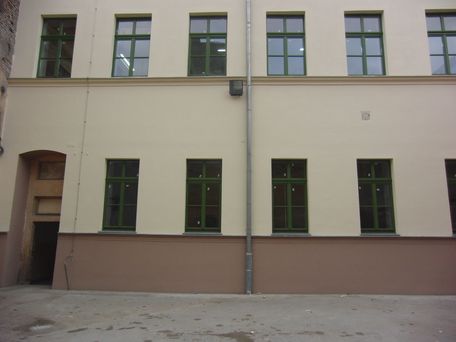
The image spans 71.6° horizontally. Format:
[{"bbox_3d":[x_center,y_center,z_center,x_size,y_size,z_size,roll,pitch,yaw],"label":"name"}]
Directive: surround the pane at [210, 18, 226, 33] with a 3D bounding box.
[{"bbox_3d":[-0.293,-4.367,9.546,0.484,0.455,0.030,0,-10,2],"label":"pane"}]

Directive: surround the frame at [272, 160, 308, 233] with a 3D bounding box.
[{"bbox_3d":[1.668,0.686,8.638,0.930,1.969,0.100,0,-10,2],"label":"frame"}]

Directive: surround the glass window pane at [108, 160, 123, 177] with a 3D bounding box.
[{"bbox_3d":[-3.159,-0.062,8.902,0.398,0.477,0.030,0,-10,2],"label":"glass window pane"}]

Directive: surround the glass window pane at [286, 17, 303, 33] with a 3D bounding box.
[{"bbox_3d":[2.000,-4.354,9.475,0.491,0.478,0.030,0,-10,2],"label":"glass window pane"}]

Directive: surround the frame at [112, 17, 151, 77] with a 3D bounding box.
[{"bbox_3d":[-2.840,-3.725,9.517,1.102,1.955,0.100,0,-10,2],"label":"frame"}]

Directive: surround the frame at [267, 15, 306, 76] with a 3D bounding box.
[{"bbox_3d":[1.707,-3.716,9.381,1.115,1.963,0.100,0,-10,2],"label":"frame"}]

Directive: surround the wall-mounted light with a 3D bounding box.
[{"bbox_3d":[0.241,-2.314,8.837,0.376,0.385,0.220,0,-9,2],"label":"wall-mounted light"}]

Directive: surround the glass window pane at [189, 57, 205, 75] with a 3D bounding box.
[{"bbox_3d":[-0.882,-3.113,9.370,0.461,0.604,0.030,0,-9,2],"label":"glass window pane"}]

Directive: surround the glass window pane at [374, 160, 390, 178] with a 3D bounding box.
[{"bbox_3d":[4.235,-0.031,8.685,0.424,0.479,0.030,0,-9,2],"label":"glass window pane"}]

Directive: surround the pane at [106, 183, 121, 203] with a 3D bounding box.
[{"bbox_3d":[-3.189,0.637,8.823,0.415,0.609,0.030,0,-9,2],"label":"pane"}]

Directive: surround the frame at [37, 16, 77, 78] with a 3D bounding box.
[{"bbox_3d":[-5.132,-3.720,9.624,1.101,1.985,0.100,0,-9,2],"label":"frame"}]

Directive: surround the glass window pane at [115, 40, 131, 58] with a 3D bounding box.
[{"bbox_3d":[-3.142,-3.678,9.540,0.465,0.566,0.030,0,-9,2],"label":"glass window pane"}]

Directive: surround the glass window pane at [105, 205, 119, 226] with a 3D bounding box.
[{"bbox_3d":[-3.176,1.234,8.683,0.380,0.571,0.030,0,-10,2],"label":"glass window pane"}]

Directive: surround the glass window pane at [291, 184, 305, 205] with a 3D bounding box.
[{"bbox_3d":[1.915,0.653,8.631,0.345,0.601,0.030,0,-10,2],"label":"glass window pane"}]

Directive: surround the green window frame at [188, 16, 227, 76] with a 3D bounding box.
[{"bbox_3d":[-0.580,-3.723,9.450,1.118,1.946,0.100,0,-10,2],"label":"green window frame"}]

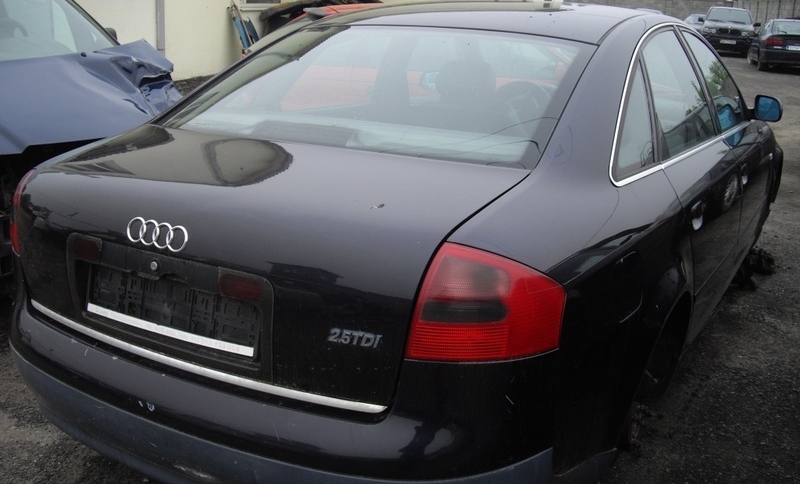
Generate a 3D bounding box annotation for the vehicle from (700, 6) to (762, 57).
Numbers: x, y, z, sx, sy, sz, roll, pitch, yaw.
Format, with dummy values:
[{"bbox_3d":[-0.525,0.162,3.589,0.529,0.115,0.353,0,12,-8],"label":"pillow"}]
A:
[{"bbox_3d":[12.401,-7.937,32.926,1.950,1.700,4.670,7,16,19],"label":"vehicle"}]

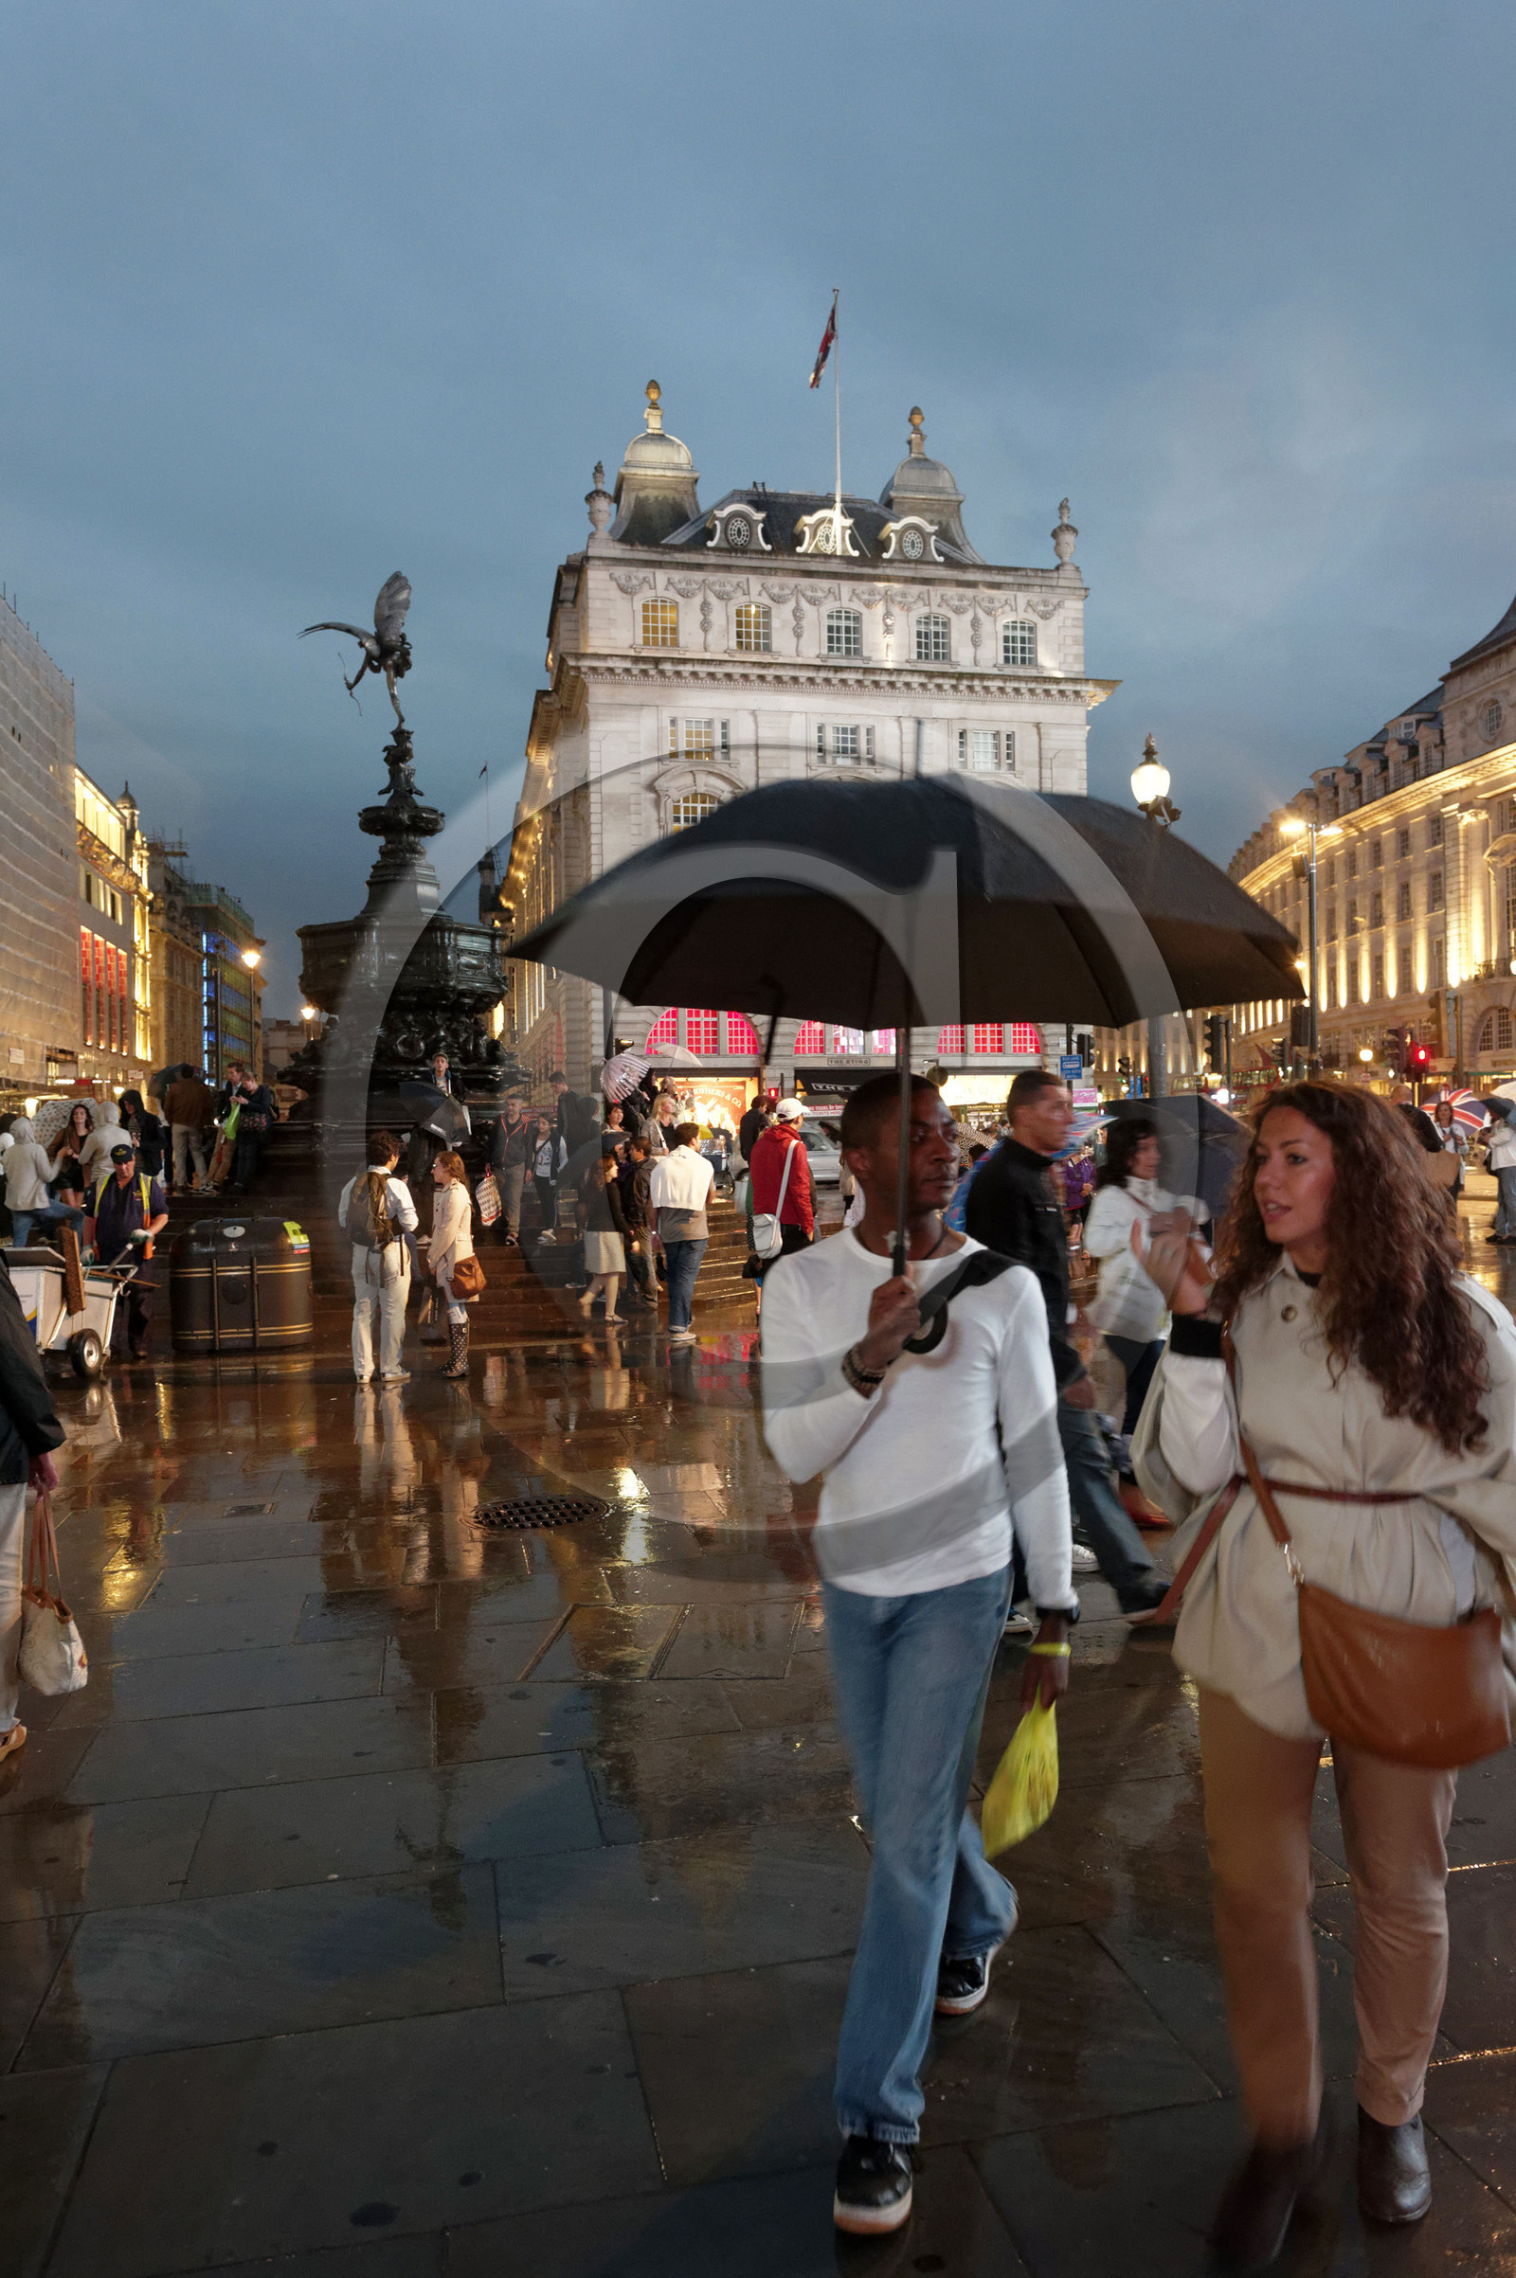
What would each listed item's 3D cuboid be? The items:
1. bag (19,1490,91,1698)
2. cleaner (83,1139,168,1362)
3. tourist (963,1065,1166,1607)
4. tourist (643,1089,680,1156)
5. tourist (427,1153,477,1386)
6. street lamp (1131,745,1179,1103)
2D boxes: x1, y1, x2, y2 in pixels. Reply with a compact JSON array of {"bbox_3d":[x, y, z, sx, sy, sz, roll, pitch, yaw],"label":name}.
[{"bbox_3d":[-1.948,1.263,4.550,0.130,0.520,0.270,-1,0,-38],"label":"bag"},{"bbox_3d":[-5.079,0.907,13.200,0.660,1.720,0.470,-1,0,-7],"label":"cleaner"},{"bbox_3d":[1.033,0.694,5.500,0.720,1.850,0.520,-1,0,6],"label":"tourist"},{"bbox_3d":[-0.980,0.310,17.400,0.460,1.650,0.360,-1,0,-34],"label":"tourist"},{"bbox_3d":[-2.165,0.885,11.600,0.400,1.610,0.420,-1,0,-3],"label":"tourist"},{"bbox_3d":[7.150,-3.150,30.000,0.800,8.400,0.800,-1,0,0],"label":"street lamp"}]

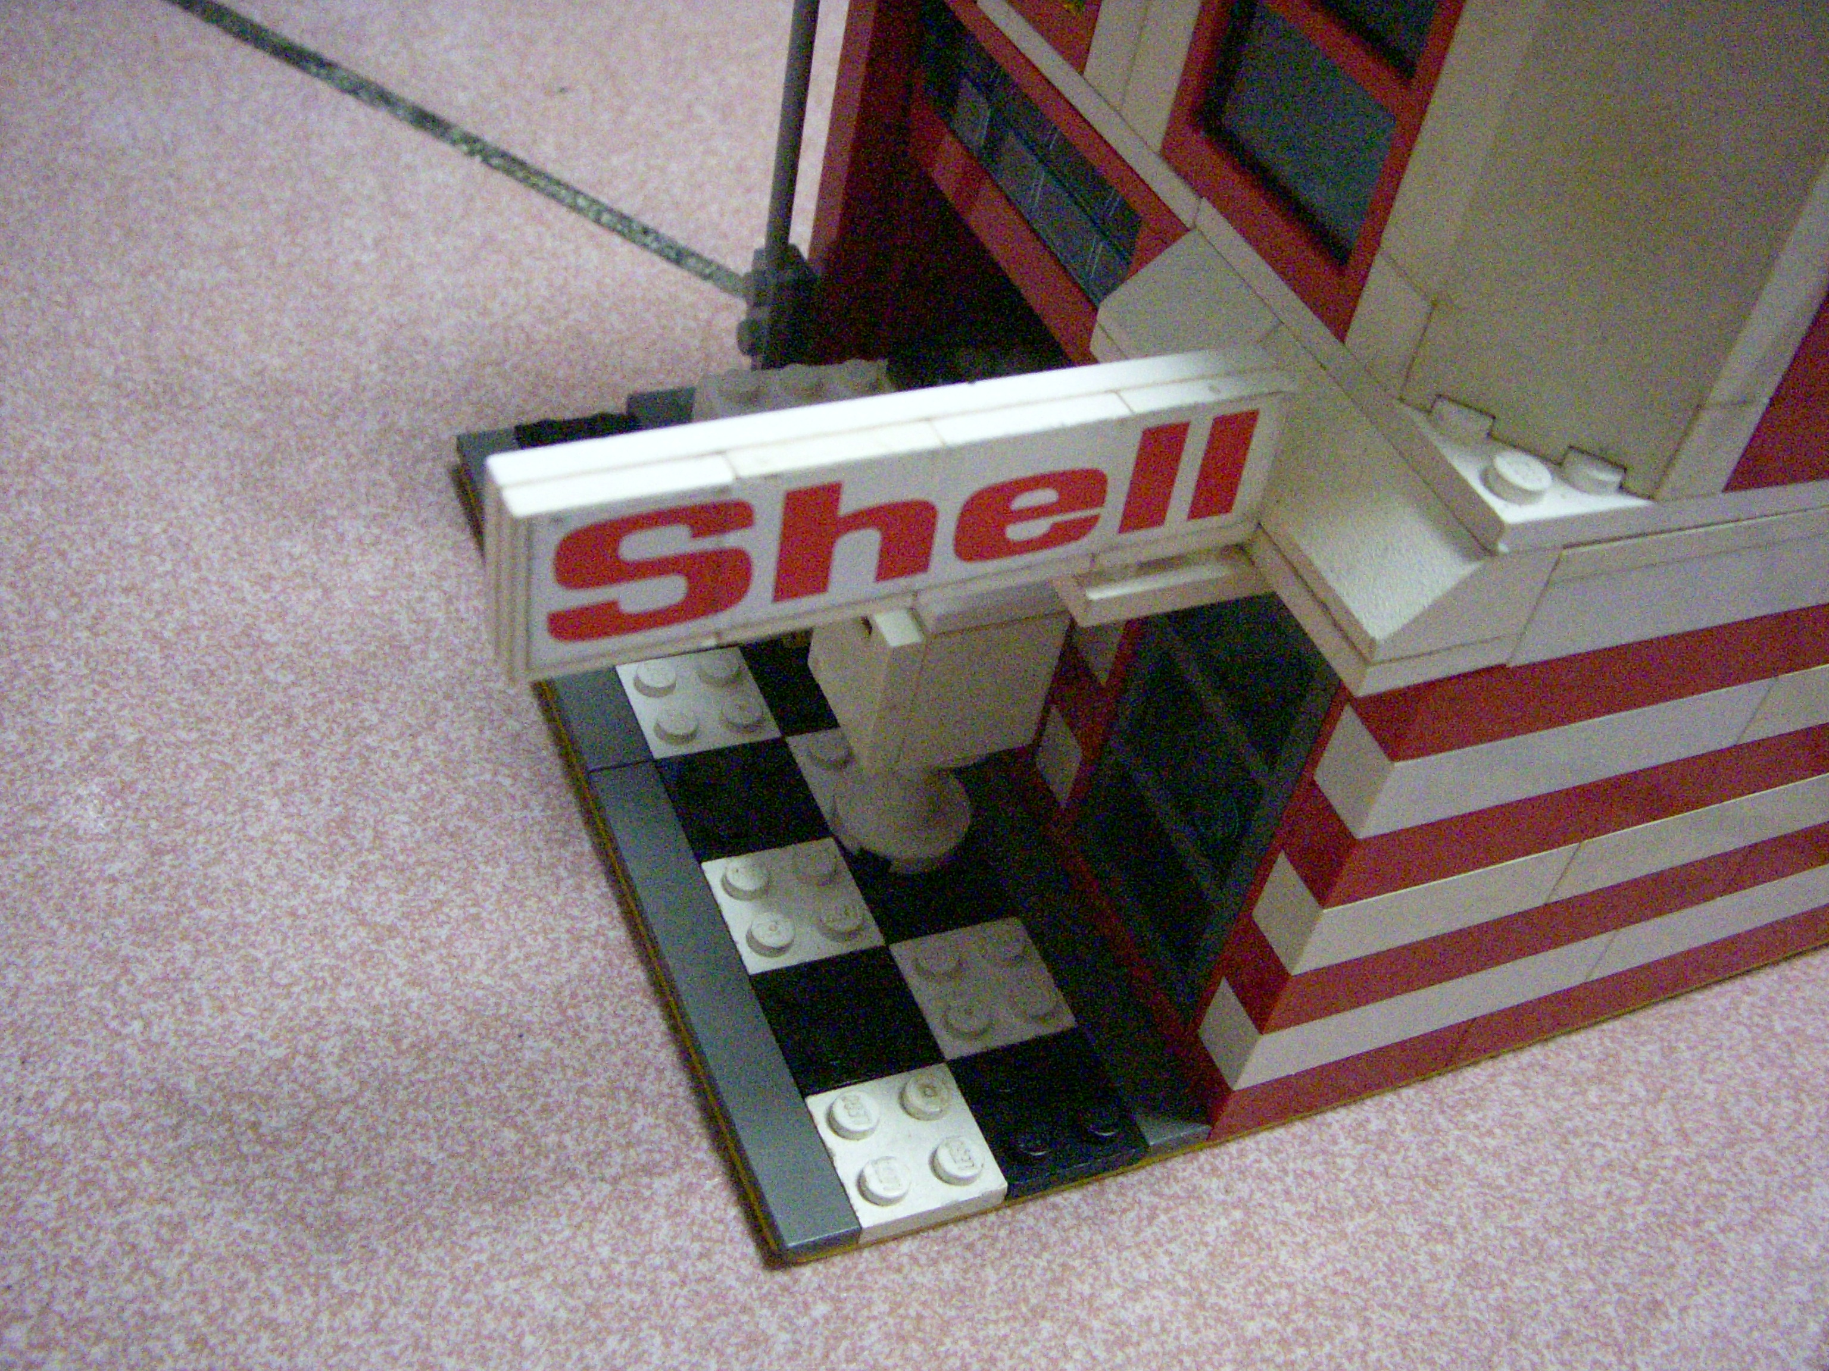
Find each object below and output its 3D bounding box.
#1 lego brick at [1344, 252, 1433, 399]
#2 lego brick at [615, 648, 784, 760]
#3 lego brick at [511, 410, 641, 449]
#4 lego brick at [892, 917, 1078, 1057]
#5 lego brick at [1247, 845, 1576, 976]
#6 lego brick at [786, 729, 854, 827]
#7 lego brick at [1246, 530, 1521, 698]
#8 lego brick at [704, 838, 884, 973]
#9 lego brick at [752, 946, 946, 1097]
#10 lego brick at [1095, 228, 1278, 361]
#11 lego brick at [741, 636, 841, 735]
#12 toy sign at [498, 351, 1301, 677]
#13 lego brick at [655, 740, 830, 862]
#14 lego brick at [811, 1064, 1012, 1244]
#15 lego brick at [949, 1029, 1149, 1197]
[{"bbox_3d":[0.041,-0.029,0.162,0.008,0.011,0.008,-9,47,-24],"label":"lego brick"},{"bbox_3d":[-0.026,0.003,0.239,0.016,0.005,0.016,-9,47,-24],"label":"lego brick"},{"bbox_3d":[-0.044,-0.030,0.269,0.016,0.005,0.016,-9,47,-24],"label":"lego brick"},{"bbox_3d":[0.007,0.033,0.215,0.016,0.005,0.016,-9,47,-24],"label":"lego brick"},{"bbox_3d":[0.049,0.018,0.194,0.032,0.011,0.008,-9,47,-24],"label":"lego brick"},{"bbox_3d":[-0.005,0.011,0.235,0.016,0.005,0.016,-9,47,-24],"label":"lego brick"},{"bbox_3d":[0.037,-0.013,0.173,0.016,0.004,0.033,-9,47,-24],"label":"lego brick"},{"bbox_3d":[-0.013,0.024,0.219,0.016,0.005,0.016,-9,47,-24],"label":"lego brick"},{"bbox_3d":[-0.007,0.035,0.209,0.016,0.005,0.016,-9,47,-24],"label":"lego brick"},{"bbox_3d":[0.028,-0.033,0.182,0.016,0.011,0.016,-9,47,-24],"label":"lego brick"},{"bbox_3d":[-0.011,0.000,0.246,0.016,0.005,0.016,-9,47,-24],"label":"lego brick"},{"bbox_3d":[-0.001,-0.014,0.156,0.064,0.015,0.007,-13,47,-22],"label":"toy sign"},{"bbox_3d":[-0.020,0.013,0.229,0.016,0.005,0.016,-9,47,-24],"label":"lego brick"},{"bbox_3d":[-0.001,0.046,0.199,0.016,0.005,0.016,-9,47,-24],"label":"lego brick"},{"bbox_3d":[0.014,0.043,0.205,0.016,0.005,0.016,-9,47,-24],"label":"lego brick"}]

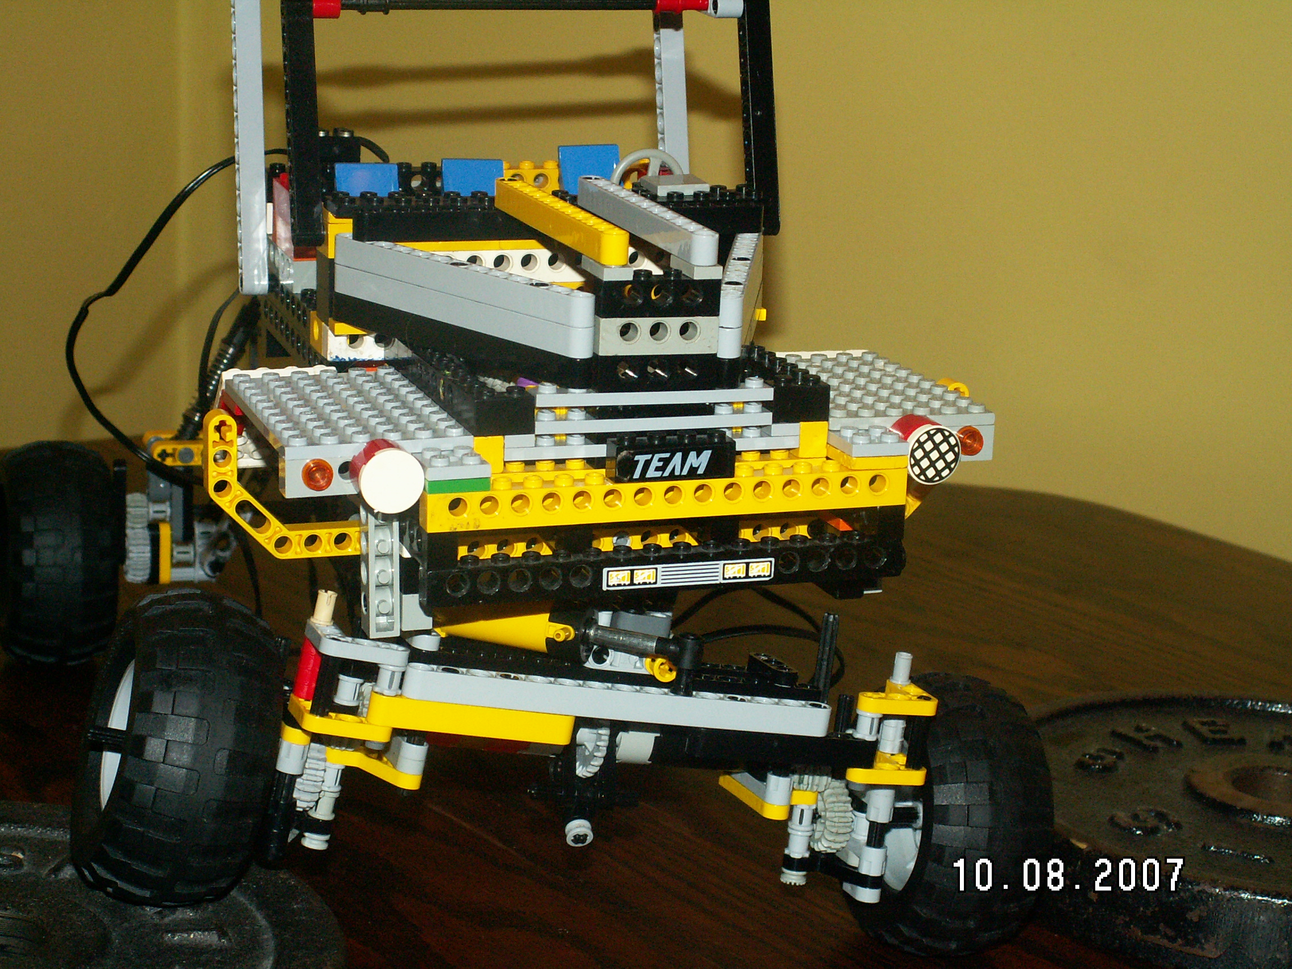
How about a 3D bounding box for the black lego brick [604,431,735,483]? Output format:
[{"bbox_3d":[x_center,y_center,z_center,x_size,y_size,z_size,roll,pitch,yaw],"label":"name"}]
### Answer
[{"bbox_3d":[0.006,-0.007,0.677,0.032,0.011,0.008,-3,15,-19],"label":"black lego brick"}]

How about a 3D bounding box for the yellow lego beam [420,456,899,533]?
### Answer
[{"bbox_3d":[0.006,0.002,0.679,0.128,0.011,0.008,-3,15,-19],"label":"yellow lego beam"}]

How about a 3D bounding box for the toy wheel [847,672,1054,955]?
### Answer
[{"bbox_3d":[0.085,0.095,0.772,0.038,0.082,0.082,6,12,-25],"label":"toy wheel"}]

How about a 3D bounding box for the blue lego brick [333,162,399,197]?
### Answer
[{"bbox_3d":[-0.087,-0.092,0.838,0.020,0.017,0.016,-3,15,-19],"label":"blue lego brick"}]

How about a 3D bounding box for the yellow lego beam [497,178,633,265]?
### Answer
[{"bbox_3d":[-0.023,-0.069,0.704,0.008,0.008,0.088,-3,16,-22],"label":"yellow lego beam"}]

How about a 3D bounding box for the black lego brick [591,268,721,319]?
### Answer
[{"bbox_3d":[0.003,-0.048,0.676,0.032,0.011,0.008,-3,16,-22],"label":"black lego brick"}]

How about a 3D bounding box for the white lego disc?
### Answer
[{"bbox_3d":[-0.062,-0.001,0.651,0.016,0.016,0.004,-3,15,-19],"label":"white lego disc"}]

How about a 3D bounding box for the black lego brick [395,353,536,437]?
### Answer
[{"bbox_3d":[-0.047,-0.027,0.708,0.016,0.011,0.076,-3,15,-19],"label":"black lego brick"}]

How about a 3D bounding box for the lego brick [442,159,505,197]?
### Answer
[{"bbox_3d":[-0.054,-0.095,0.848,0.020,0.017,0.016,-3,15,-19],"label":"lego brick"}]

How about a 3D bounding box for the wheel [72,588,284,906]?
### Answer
[{"bbox_3d":[-0.120,0.068,0.688,0.038,0.082,0.082,12,10,-25],"label":"wheel"}]

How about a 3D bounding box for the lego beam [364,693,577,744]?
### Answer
[{"bbox_3d":[-0.045,0.060,0.699,0.056,0.008,0.008,7,11,-20],"label":"lego beam"}]

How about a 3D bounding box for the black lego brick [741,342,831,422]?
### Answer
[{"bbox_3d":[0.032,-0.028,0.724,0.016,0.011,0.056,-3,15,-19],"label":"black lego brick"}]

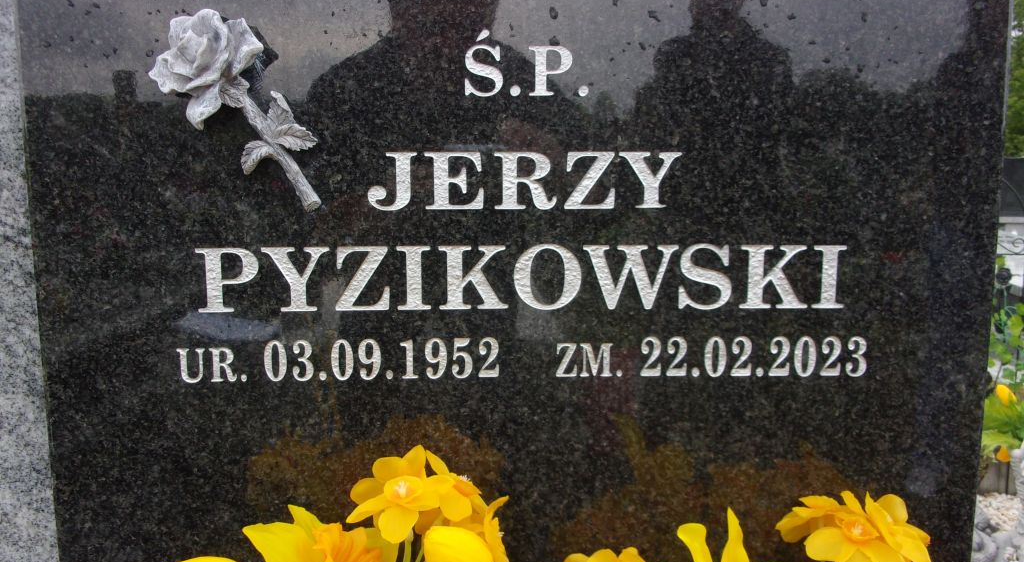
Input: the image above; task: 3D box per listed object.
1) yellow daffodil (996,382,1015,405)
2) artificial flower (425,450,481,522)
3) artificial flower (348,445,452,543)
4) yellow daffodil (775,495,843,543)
[{"bbox_3d":[1.105,0.254,1.850,0.038,0.060,0.038,-38,6,0],"label":"yellow daffodil"},{"bbox_3d":[-0.037,0.132,0.532,0.045,0.050,0.034,-8,-19,-44],"label":"artificial flower"},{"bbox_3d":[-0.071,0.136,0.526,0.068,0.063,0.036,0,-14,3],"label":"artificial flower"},{"bbox_3d":[0.196,0.157,0.543,0.042,0.037,0.045,29,2,-13],"label":"yellow daffodil"}]

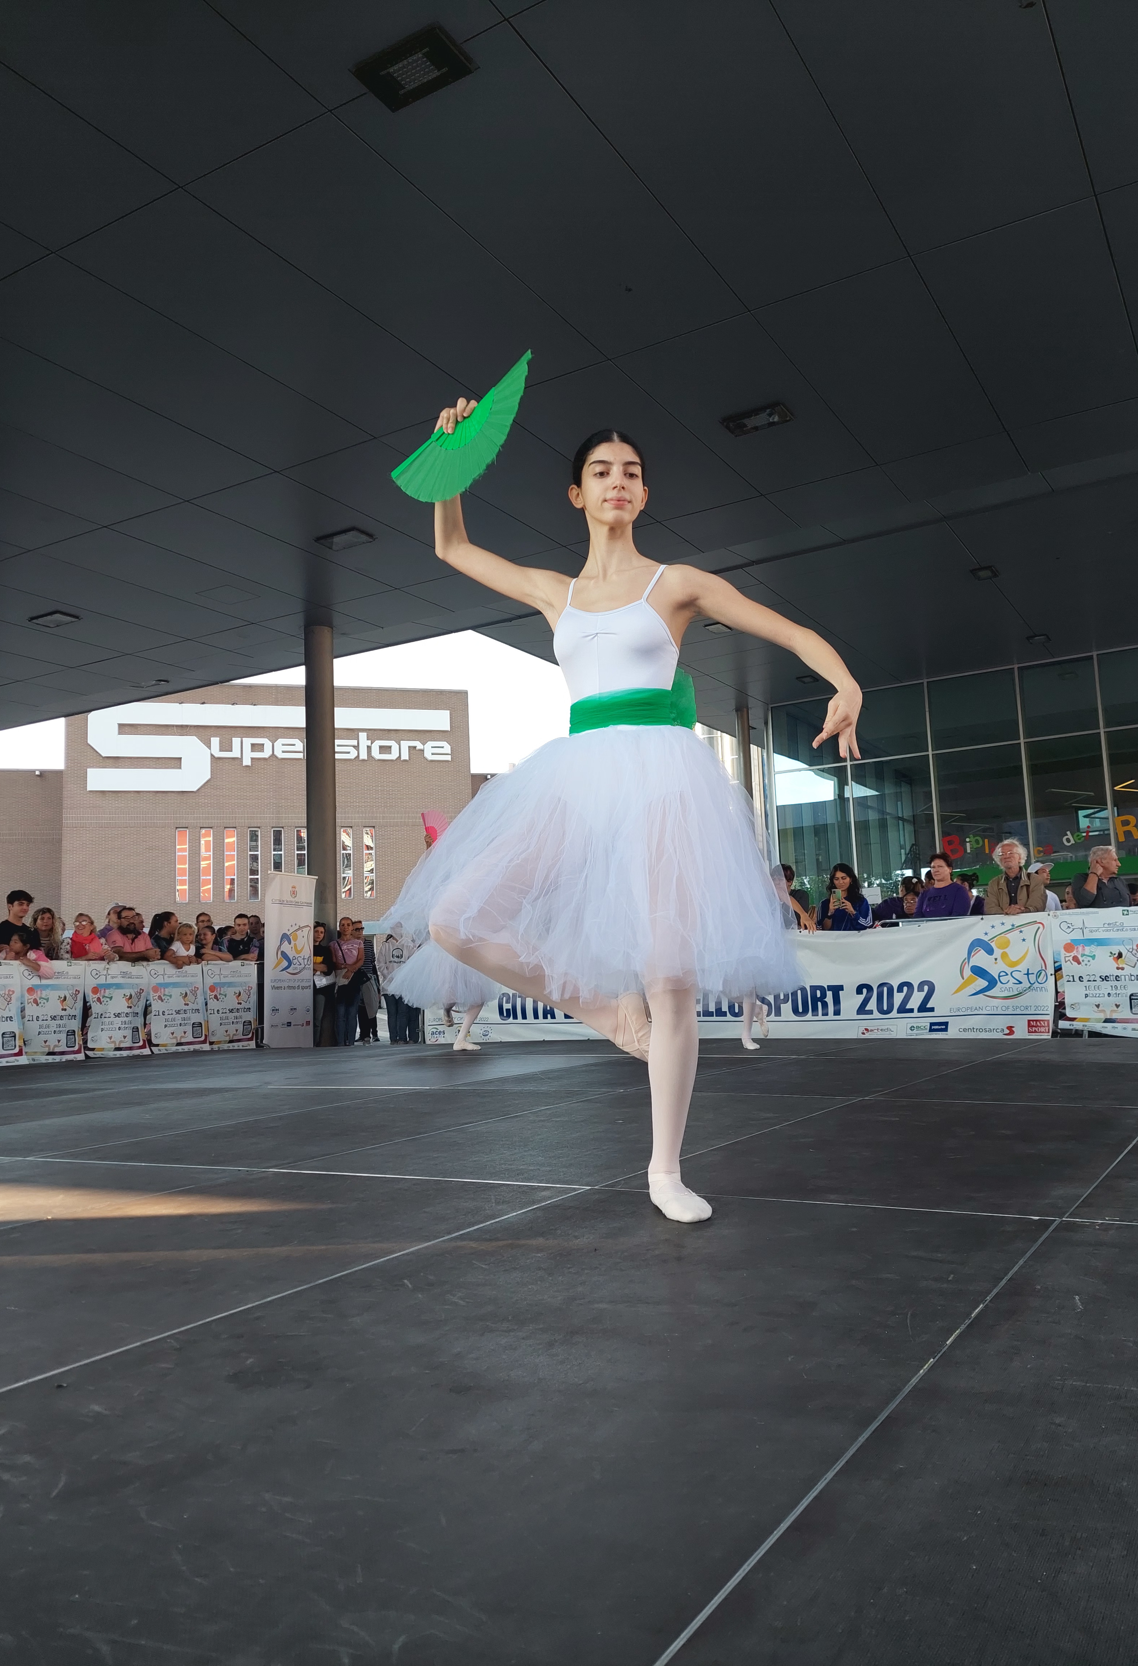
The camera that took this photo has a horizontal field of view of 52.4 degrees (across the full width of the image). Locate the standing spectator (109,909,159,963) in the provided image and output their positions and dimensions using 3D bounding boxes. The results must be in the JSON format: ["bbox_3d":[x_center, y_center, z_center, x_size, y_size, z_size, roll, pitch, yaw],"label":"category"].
[{"bbox_3d":[-4.045,1.509,10.740,0.520,1.629,0.480,2,-9,-30],"label":"standing spectator"}]

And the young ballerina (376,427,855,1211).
[{"bbox_3d":[0.114,-0.108,2.563,0.950,1.783,0.780,-6,-8,23],"label":"young ballerina"}]

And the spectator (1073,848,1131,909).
[{"bbox_3d":[3.791,0.866,8.045,0.500,1.555,0.380,-3,-8,9],"label":"spectator"}]

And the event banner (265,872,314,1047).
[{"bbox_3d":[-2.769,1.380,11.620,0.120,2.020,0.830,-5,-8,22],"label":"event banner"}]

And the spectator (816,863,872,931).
[{"bbox_3d":[2.250,1.048,9.240,0.480,1.638,0.400,-6,-8,23],"label":"spectator"}]

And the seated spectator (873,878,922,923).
[{"bbox_3d":[2.629,1.078,9.000,0.420,1.484,0.450,1,-8,-20],"label":"seated spectator"}]

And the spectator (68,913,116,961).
[{"bbox_3d":[-4.379,1.520,10.543,0.480,1.580,0.400,0,-8,-18],"label":"spectator"}]

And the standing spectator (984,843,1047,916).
[{"bbox_3d":[3.255,0.877,8.240,0.520,1.629,0.420,-6,-9,27],"label":"standing spectator"}]

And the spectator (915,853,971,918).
[{"bbox_3d":[2.824,0.946,8.542,0.480,1.606,0.350,-7,-9,30],"label":"spectator"}]

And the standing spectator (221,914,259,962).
[{"bbox_3d":[-3.297,1.613,11.593,0.480,1.594,0.400,1,-8,-23],"label":"standing spectator"}]

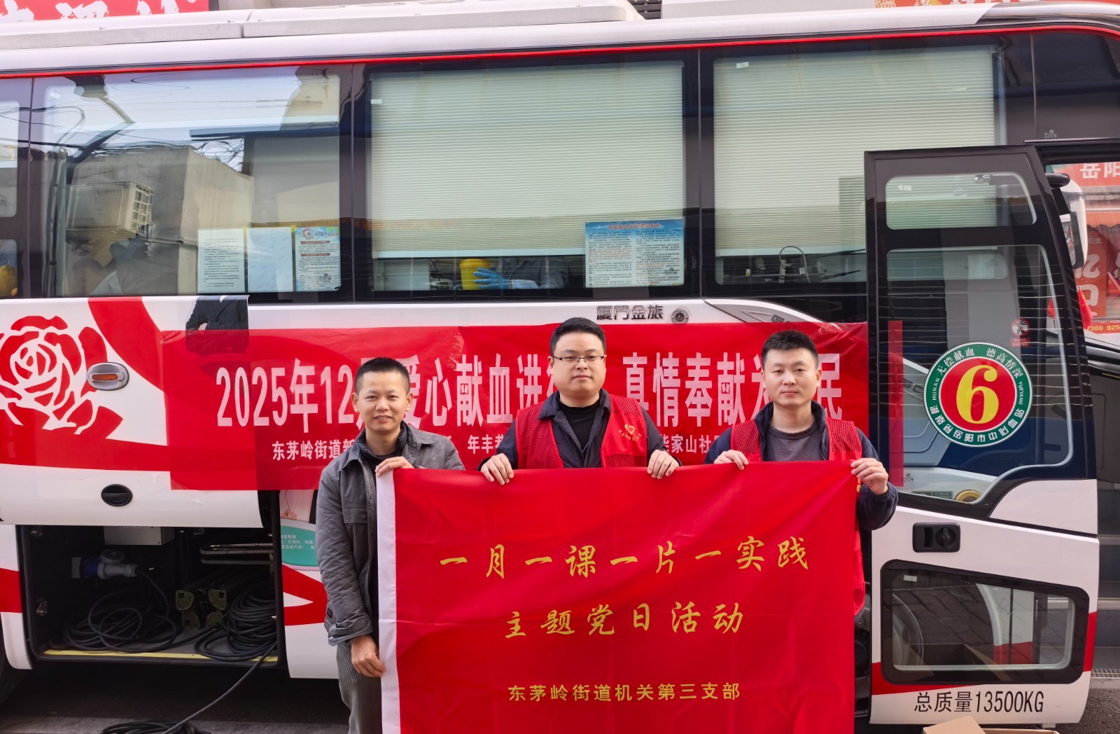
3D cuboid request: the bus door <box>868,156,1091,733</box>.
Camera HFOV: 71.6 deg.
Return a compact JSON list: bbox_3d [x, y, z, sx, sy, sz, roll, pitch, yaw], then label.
[{"bbox_3d":[1.611,0.261,3.034,0.830,2.170,0.180,0,-1,5],"label":"bus door"}]

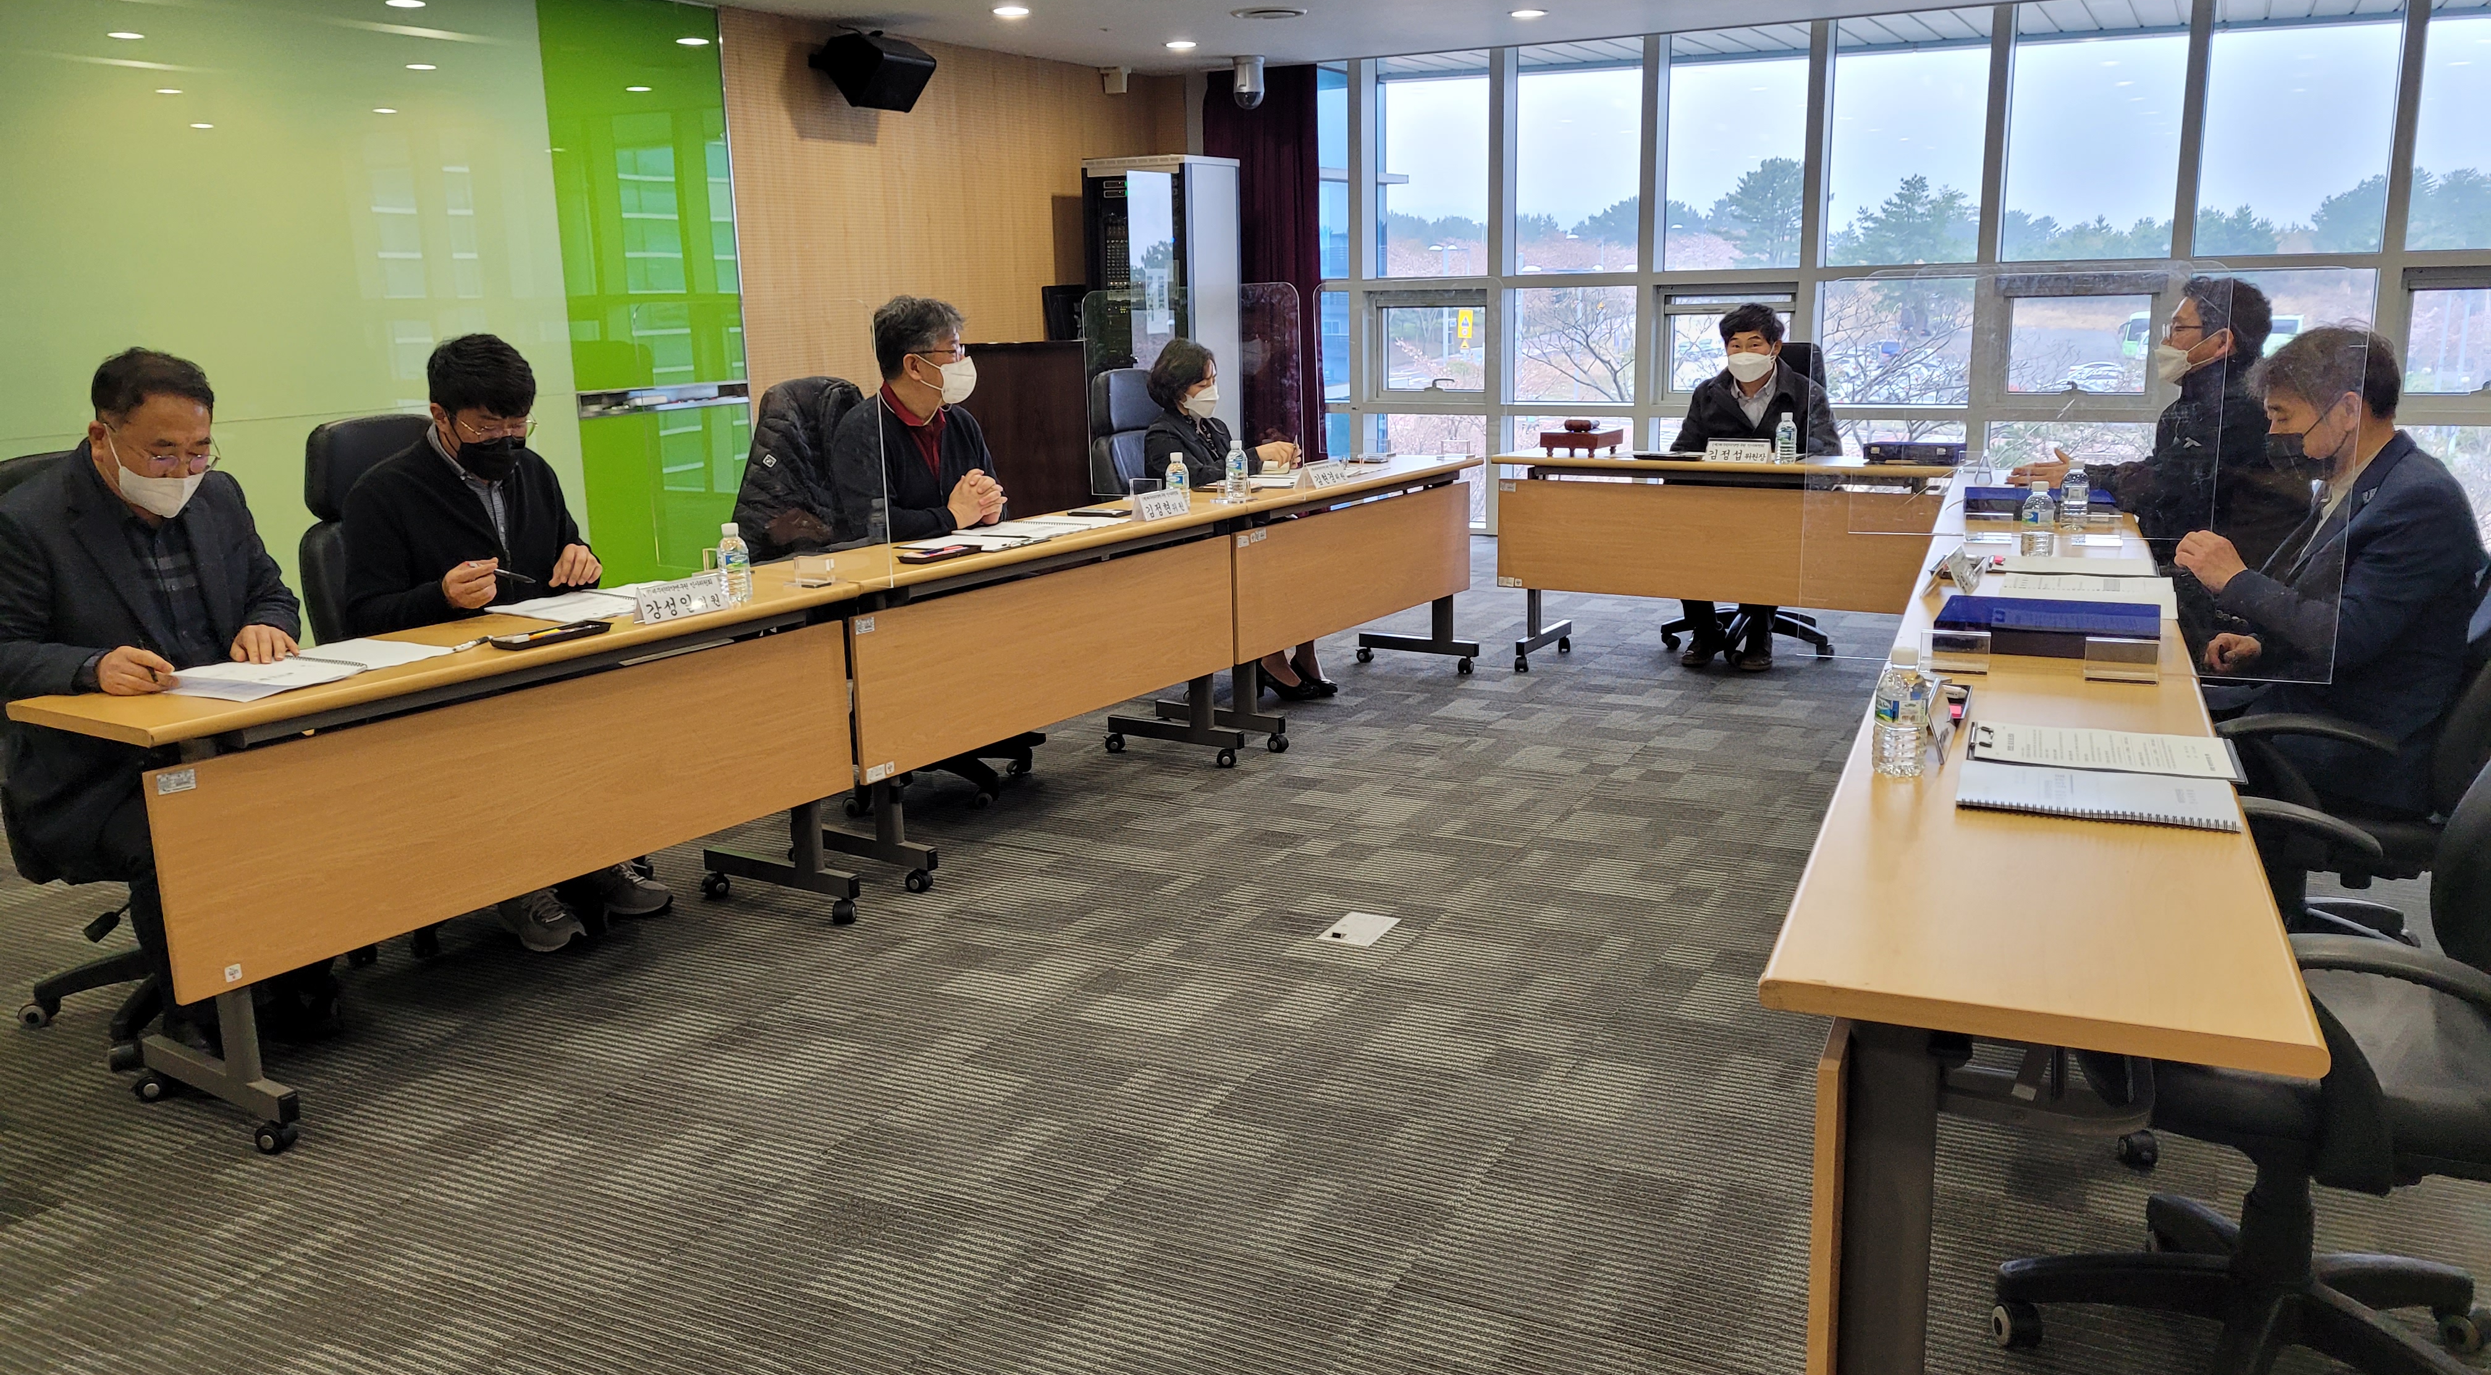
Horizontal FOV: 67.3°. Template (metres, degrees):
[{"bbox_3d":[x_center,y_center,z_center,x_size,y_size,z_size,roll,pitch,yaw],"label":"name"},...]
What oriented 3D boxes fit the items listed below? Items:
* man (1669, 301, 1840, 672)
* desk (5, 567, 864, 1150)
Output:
[{"bbox_3d":[1.804,-0.736,6.687,0.570,1.250,0.660,3,13,20],"label":"man"},{"bbox_3d":[-1.429,0.266,3.650,0.450,0.745,1.500,7,15,33],"label":"desk"}]

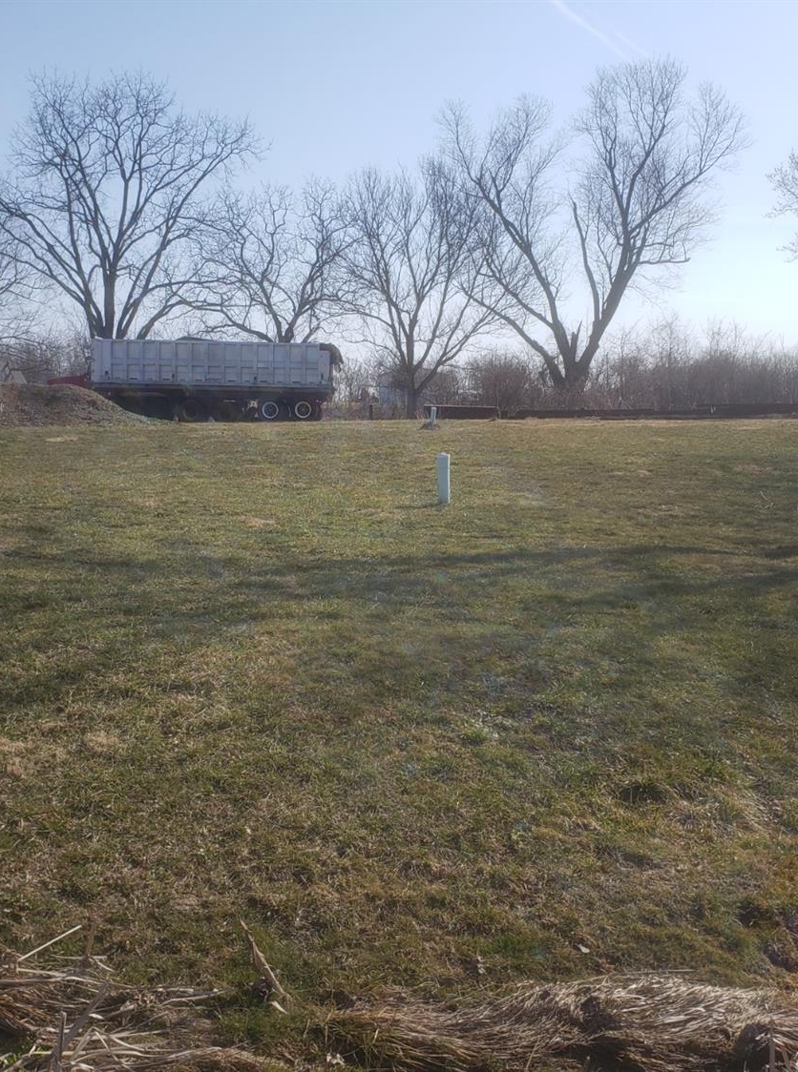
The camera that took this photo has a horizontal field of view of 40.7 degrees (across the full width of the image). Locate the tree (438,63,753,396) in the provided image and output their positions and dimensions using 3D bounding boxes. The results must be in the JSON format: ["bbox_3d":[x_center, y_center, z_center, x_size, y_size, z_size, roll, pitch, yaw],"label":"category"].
[{"bbox_3d":[9.724,-14.174,51.944,14.592,16.901,11.674,2,7,10],"label":"tree"}]

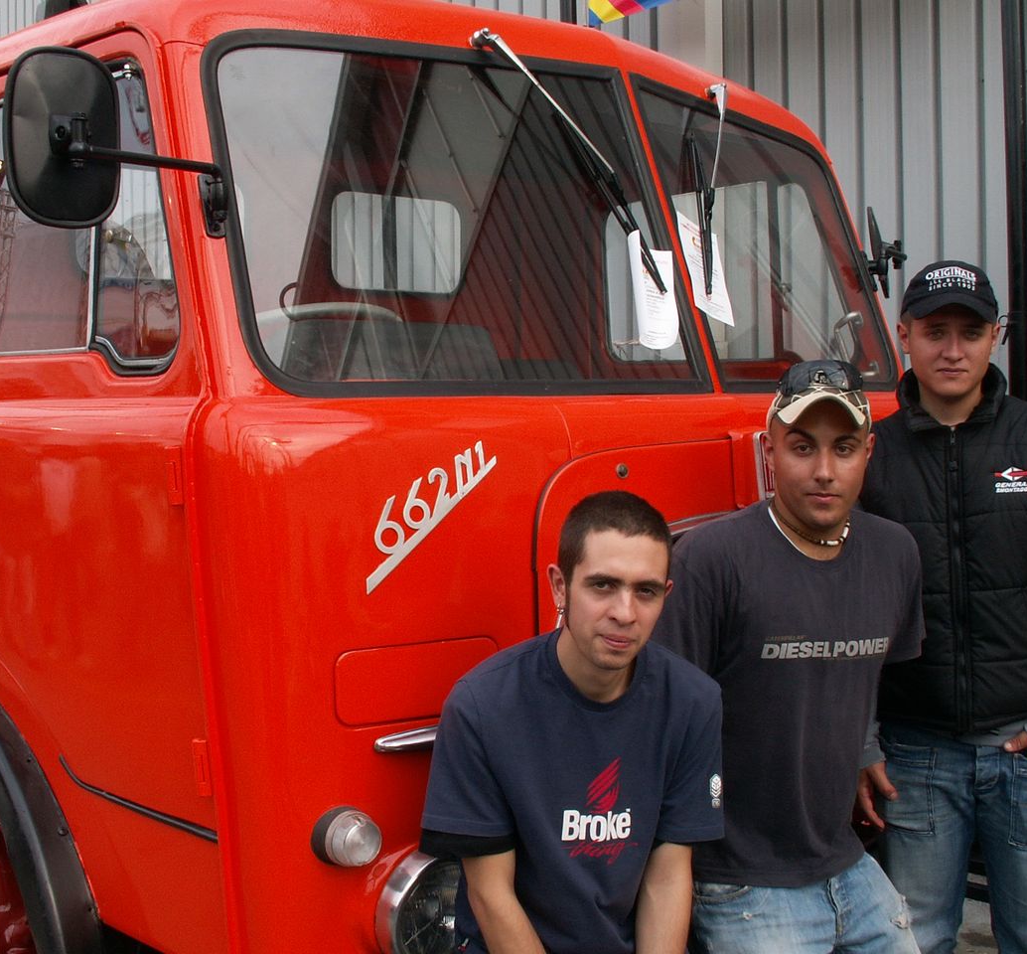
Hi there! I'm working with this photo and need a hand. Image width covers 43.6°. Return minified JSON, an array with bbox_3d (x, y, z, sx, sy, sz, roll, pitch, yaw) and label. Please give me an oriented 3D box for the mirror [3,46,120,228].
[{"bbox_3d":[-0.634,-0.477,1.809,0.162,0.250,0.070,-3,0,-27],"label":"mirror"}]

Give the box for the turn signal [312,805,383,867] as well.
[{"bbox_3d":[-0.233,0.499,1.786,0.086,0.086,0.058,-5,5,-45],"label":"turn signal"}]

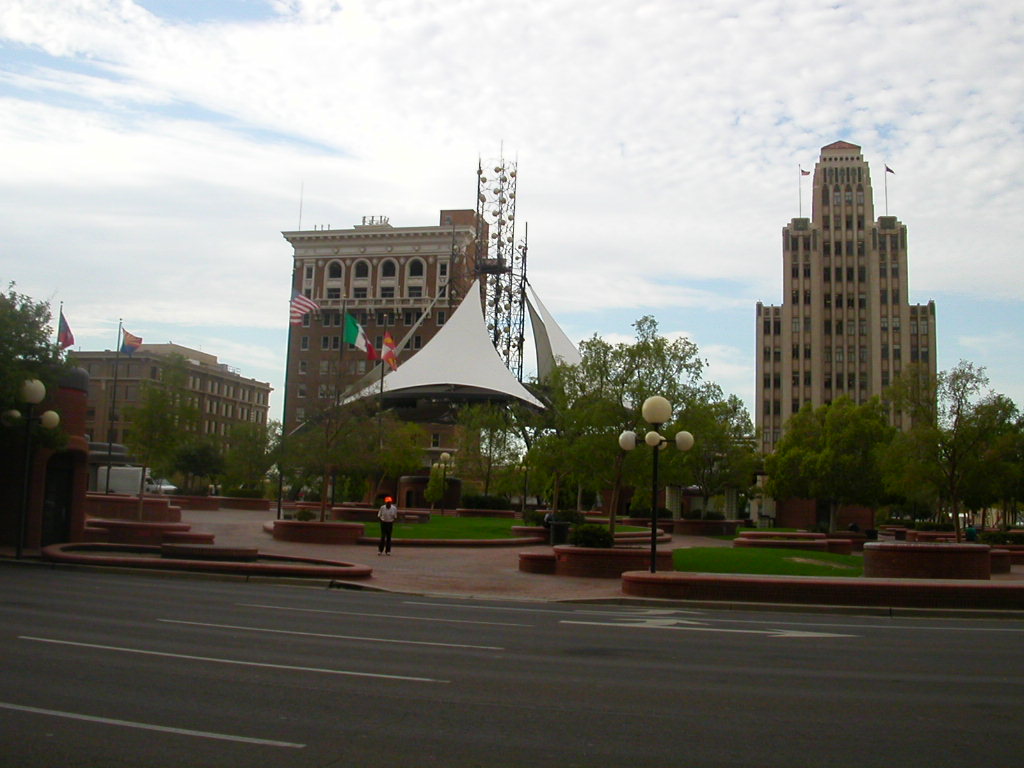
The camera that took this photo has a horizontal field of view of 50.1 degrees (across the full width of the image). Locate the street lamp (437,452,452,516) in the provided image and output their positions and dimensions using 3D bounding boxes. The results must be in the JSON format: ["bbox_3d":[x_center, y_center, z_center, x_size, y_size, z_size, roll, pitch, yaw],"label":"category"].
[{"bbox_3d":[-4.494,6.628,72.079,1.500,4.170,1.500,0,-7,15],"label":"street lamp"}]

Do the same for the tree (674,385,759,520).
[{"bbox_3d":[11.155,3.808,60.000,4.600,6.995,4.600,1,-7,11],"label":"tree"}]

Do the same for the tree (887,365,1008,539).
[{"bbox_3d":[13.050,2.110,33.000,3.600,5.142,3.600,-1,-8,22],"label":"tree"}]

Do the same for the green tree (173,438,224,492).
[{"bbox_3d":[-23.487,6.406,82.000,3.900,4.700,3.900,0,-7,15],"label":"green tree"}]

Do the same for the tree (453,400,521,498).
[{"bbox_3d":[-1.827,5.141,82.000,4.800,6.887,4.800,2,-7,-1],"label":"tree"}]

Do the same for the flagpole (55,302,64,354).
[{"bbox_3d":[-25.092,1.222,59.813,0.150,11.600,0.150,0,-7,15],"label":"flagpole"}]

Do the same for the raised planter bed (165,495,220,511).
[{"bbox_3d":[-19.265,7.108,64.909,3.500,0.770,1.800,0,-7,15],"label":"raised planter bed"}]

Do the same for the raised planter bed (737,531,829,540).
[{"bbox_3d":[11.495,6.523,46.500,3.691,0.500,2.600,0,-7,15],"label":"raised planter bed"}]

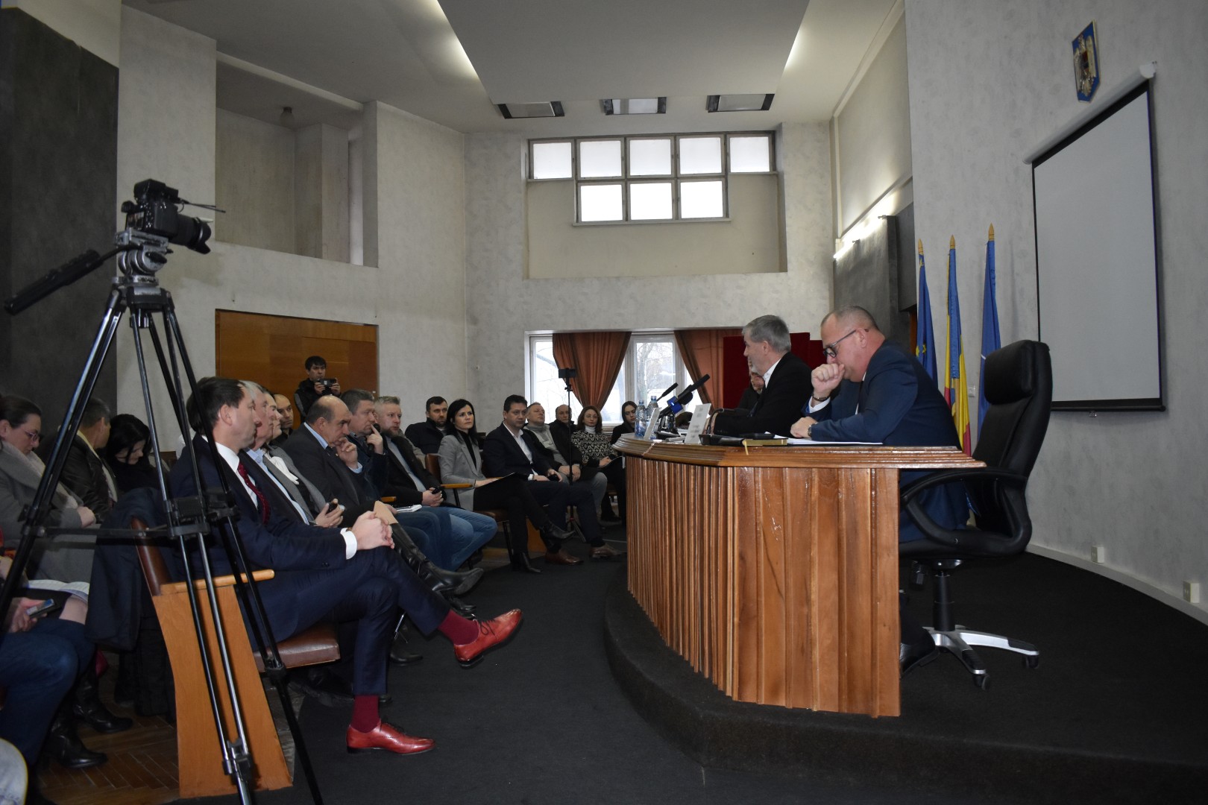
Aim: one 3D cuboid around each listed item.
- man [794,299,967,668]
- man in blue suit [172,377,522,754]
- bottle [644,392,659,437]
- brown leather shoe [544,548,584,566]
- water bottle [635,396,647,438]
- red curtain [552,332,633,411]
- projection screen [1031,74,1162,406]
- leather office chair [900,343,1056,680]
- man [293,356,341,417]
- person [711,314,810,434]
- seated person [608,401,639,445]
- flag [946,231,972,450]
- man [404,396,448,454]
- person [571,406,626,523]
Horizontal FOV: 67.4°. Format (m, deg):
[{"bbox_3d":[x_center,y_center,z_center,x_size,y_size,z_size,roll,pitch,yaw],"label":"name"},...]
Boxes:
[{"bbox_3d":[1.030,0.325,3.380,0.720,1.340,0.580,-1,-1,-5],"label":"man"},{"bbox_3d":[-0.877,0.548,3.100,1.140,1.290,0.600,-1,-1,-2],"label":"man in blue suit"},{"bbox_3d":[0.236,0.074,4.400,0.066,0.215,0.066,-1,-1,0],"label":"bottle"},{"bbox_3d":[-0.286,1.099,6.450,0.290,0.120,0.105,-1,-1,25],"label":"brown leather shoe"},{"bbox_3d":[0.203,0.088,4.950,0.066,0.210,0.066,-1,-1,0],"label":"water bottle"},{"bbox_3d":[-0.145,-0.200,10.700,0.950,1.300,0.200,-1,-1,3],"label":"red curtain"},{"bbox_3d":[2.610,-0.722,4.860,0.050,1.530,1.400,-1,-1,4],"label":"projection screen"},{"bbox_3d":[1.190,0.366,3.260,0.700,1.165,0.630,-1,-1,5],"label":"leather office chair"},{"bbox_3d":[-2.705,0.390,8.500,0.550,1.660,0.480,0,-1,-37],"label":"man"},{"bbox_3d":[0.660,0.295,3.950,0.740,1.340,0.540,-1,-1,-2],"label":"person"},{"bbox_3d":[0.280,0.628,9.750,0.500,1.250,0.760,-1,-1,-9],"label":"seated person"},{"bbox_3d":[2.399,-0.082,6.150,0.260,2.080,0.300,-1,-1,-19],"label":"flag"},{"bbox_3d":[-1.380,0.599,7.700,0.560,1.310,0.800,0,-1,-34],"label":"man"},{"bbox_3d":[-0.060,0.650,9.450,0.520,1.210,0.760,-1,-1,-20],"label":"person"}]

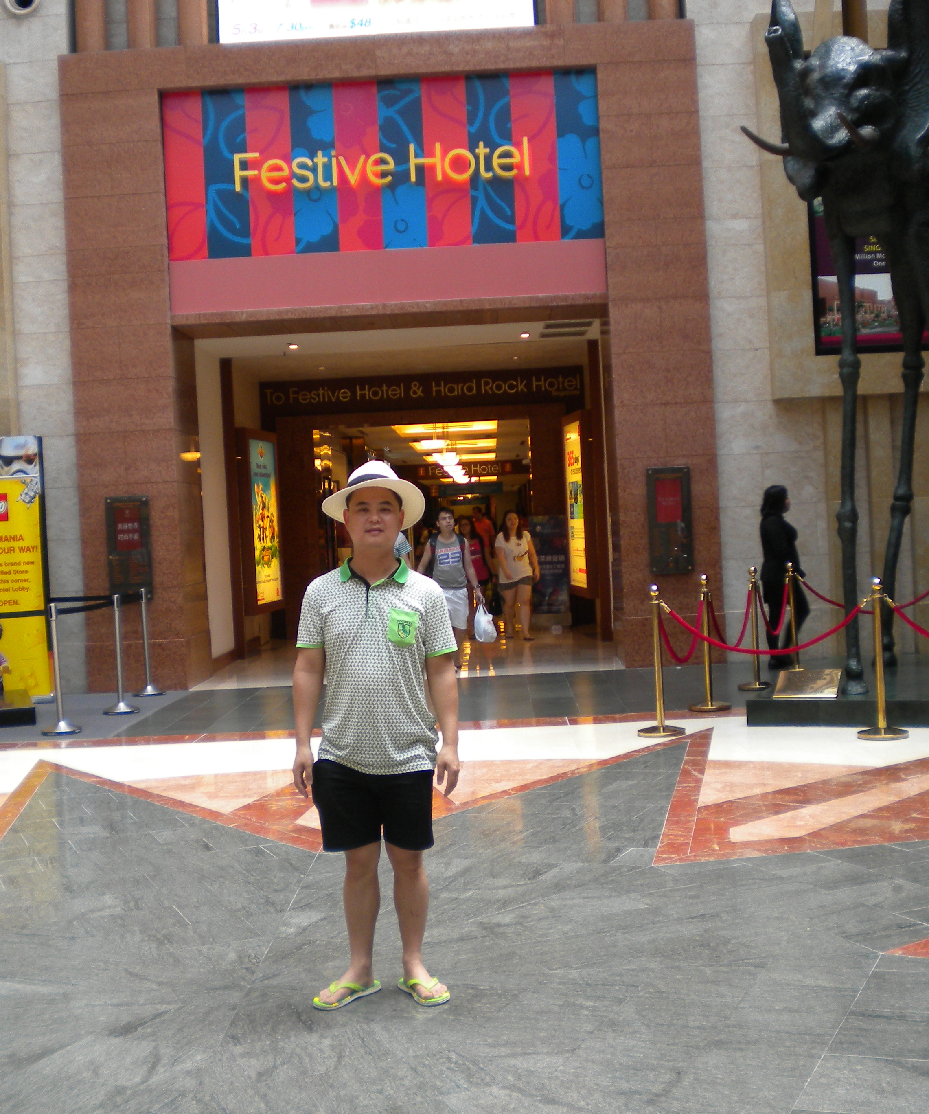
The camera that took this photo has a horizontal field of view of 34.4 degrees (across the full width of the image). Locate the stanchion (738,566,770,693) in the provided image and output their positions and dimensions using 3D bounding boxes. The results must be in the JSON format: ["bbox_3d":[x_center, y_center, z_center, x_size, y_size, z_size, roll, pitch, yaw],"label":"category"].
[{"bbox_3d":[2.389,0.585,12.403,0.310,1.005,0.310,-3,1,0],"label":"stanchion"}]

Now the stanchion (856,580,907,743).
[{"bbox_3d":[2.585,0.627,9.342,0.325,0.986,0.325,-3,1,2],"label":"stanchion"}]

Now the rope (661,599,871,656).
[{"bbox_3d":[1.914,0.457,9.629,1.299,0.354,0.050,-2,1,24],"label":"rope"}]

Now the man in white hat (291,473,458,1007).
[{"bbox_3d":[-0.282,0.548,4.772,0.530,1.706,0.360,-3,1,0],"label":"man in white hat"}]

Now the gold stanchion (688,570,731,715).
[{"bbox_3d":[1.816,0.636,11.212,0.320,1.005,0.320,-3,1,0],"label":"gold stanchion"}]

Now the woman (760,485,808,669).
[{"bbox_3d":[2.979,0.179,13.971,0.440,1.692,0.460,-3,1,-6],"label":"woman"}]

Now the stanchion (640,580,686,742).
[{"bbox_3d":[1.305,0.689,10.105,0.325,1.005,0.325,-3,1,0],"label":"stanchion"}]

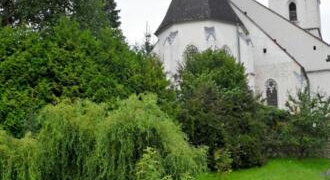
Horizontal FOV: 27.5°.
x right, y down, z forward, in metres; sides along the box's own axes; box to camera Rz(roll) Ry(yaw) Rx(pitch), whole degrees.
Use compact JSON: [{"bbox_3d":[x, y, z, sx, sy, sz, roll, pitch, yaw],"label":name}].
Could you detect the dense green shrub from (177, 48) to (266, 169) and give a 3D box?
[{"bbox_3d":[2.013,0.677,24.000,3.100,4.100,2.900,-2,-10,5],"label":"dense green shrub"}]

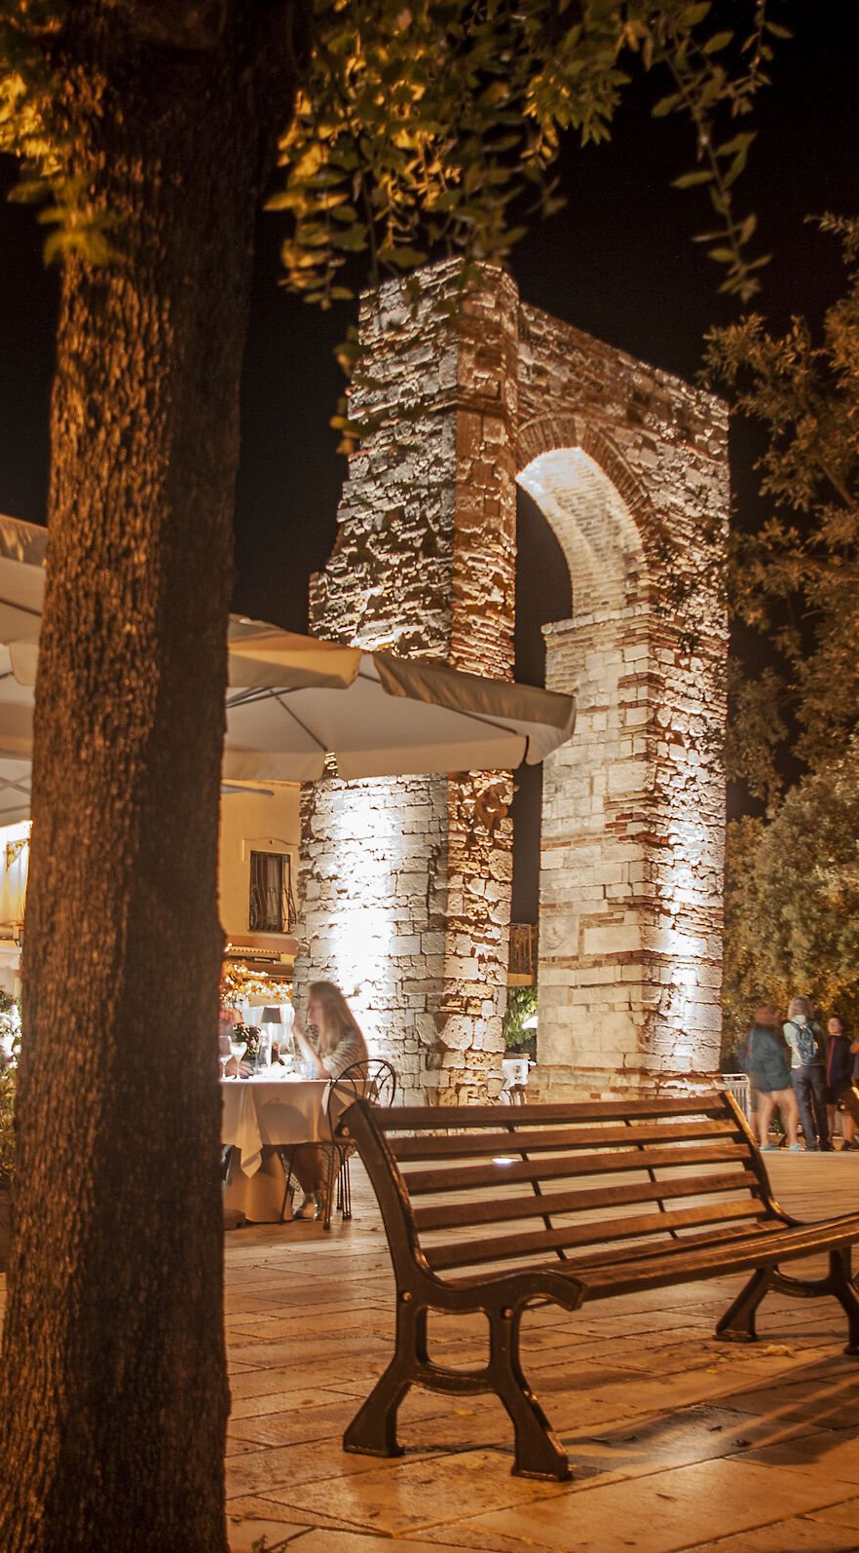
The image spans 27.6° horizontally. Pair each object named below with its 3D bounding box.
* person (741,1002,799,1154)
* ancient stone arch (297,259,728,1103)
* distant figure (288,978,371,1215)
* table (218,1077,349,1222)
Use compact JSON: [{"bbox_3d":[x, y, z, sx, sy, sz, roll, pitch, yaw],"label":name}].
[{"bbox_3d":[3.988,3.509,20.400,0.550,1.700,0.420,-7,-12,34],"label":"person"},{"bbox_3d":[1.169,-0.479,20.586,2.050,9.400,5.420,-8,-12,40],"label":"ancient stone arch"},{"bbox_3d":[-0.584,1.864,10.081,0.680,1.320,0.480,-2,-10,10],"label":"distant figure"},{"bbox_3d":[-0.860,2.135,10.035,0.900,0.770,0.900,-3,-10,17],"label":"table"}]

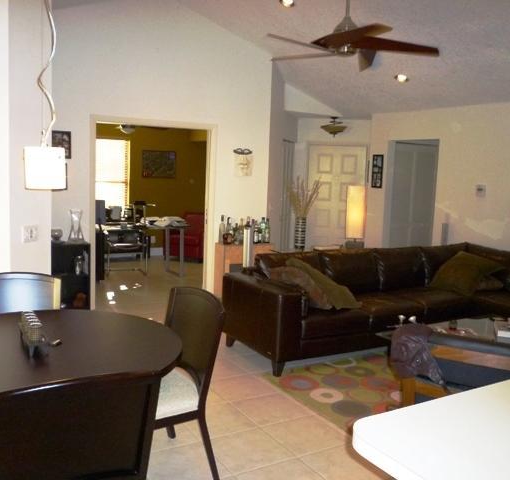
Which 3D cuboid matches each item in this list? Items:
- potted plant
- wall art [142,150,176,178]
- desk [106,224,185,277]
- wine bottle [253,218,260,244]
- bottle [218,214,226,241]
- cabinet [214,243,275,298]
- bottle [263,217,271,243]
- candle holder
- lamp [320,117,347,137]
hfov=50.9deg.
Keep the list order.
[{"bbox_3d":[0.517,-0.277,5.599,0.340,0.770,0.280,-1,7,-31],"label":"potted plant"},{"bbox_3d":[-1.788,-1.403,10.037,0.661,0.508,0.035,-1,7,-31],"label":"wall art"},{"bbox_3d":[-1.693,0.181,8.026,1.200,0.740,0.620,-1,7,-31],"label":"desk"},{"bbox_3d":[0.025,-0.106,6.654,0.075,0.297,0.075,2,6,0],"label":"wine bottle"},{"bbox_3d":[-0.391,-0.129,6.455,0.080,0.350,0.080,-1,7,-31],"label":"bottle"},{"bbox_3d":[-0.149,0.399,6.648,0.690,0.719,0.300,-1,7,-31],"label":"cabinet"},{"bbox_3d":[0.158,-0.124,6.768,0.085,0.320,0.085,-1,7,-31],"label":"bottle"},{"bbox_3d":[-1.860,-0.154,5.572,0.165,0.340,0.165,-1,7,-31],"label":"candle holder"},{"bbox_3d":[1.069,-1.533,7.275,0.370,0.285,0.370,2,6,0],"label":"lamp"}]

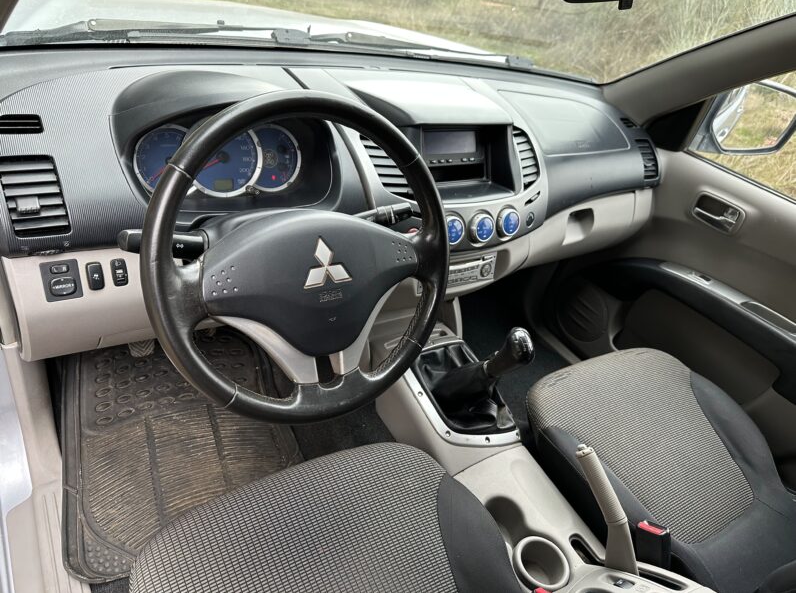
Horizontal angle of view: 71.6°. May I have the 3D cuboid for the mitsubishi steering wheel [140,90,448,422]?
[{"bbox_3d":[-0.113,-0.043,0.683,0.385,0.385,0.105,-10,14,-27],"label":"mitsubishi steering wheel"}]

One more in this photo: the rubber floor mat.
[{"bbox_3d":[-0.460,0.268,1.161,0.445,0.065,0.560,-10,48,-27],"label":"rubber floor mat"}]

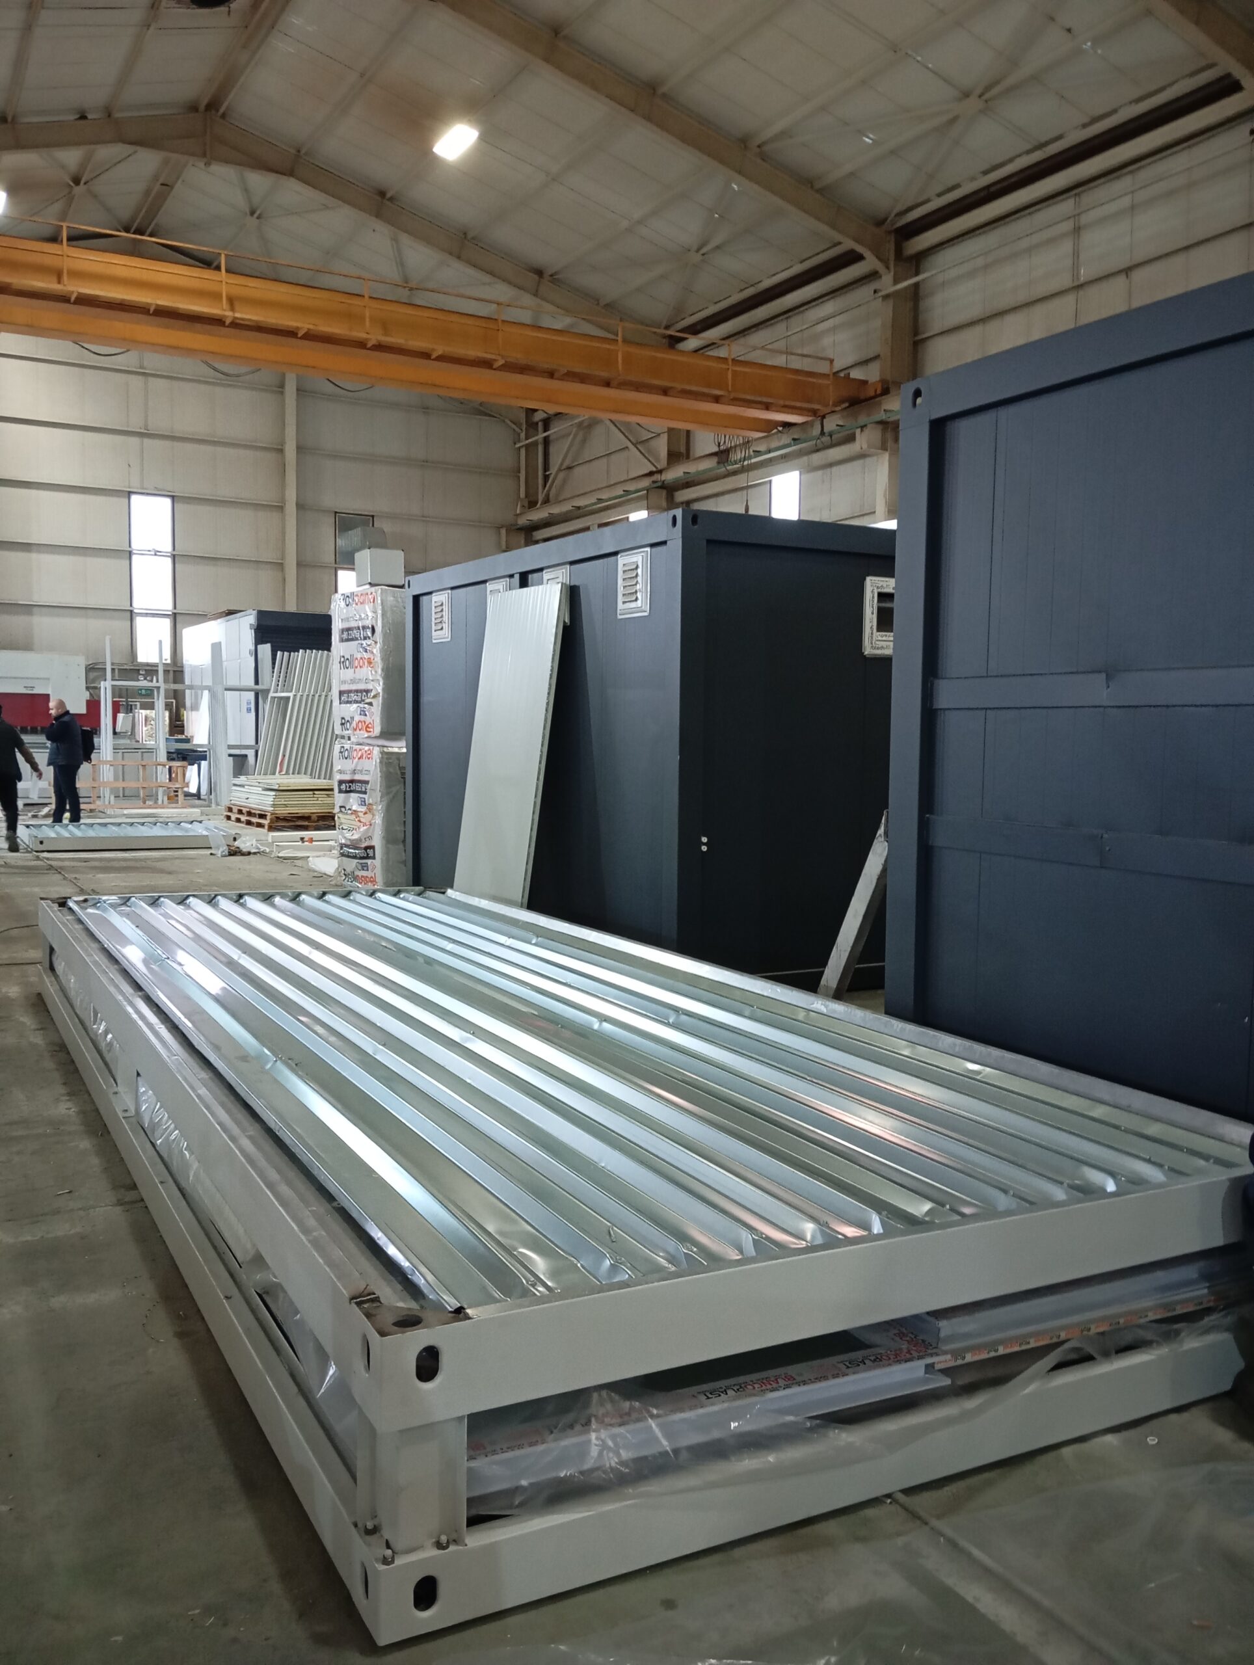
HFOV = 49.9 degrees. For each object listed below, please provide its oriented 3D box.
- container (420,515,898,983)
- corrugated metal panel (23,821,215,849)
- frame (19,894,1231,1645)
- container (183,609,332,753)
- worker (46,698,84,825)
[{"bbox_3d":[0.318,-0.571,9.840,2.450,2.732,4.321,-1,5,-29],"label":"container"},{"bbox_3d":[-6.306,0.039,17.016,2.360,0.177,2.049,-1,5,-28],"label":"corrugated metal panel"},{"bbox_3d":[-0.760,0.838,5.411,2.410,0.534,6.031,-1,5,-28],"label":"frame"},{"bbox_3d":[-7.183,-2.837,27.601,2.400,2.800,6.000,-1,5,-30],"label":"container"},{"bbox_3d":[-7.413,-0.834,17.769,0.450,1.760,0.520,0,4,-18],"label":"worker"}]

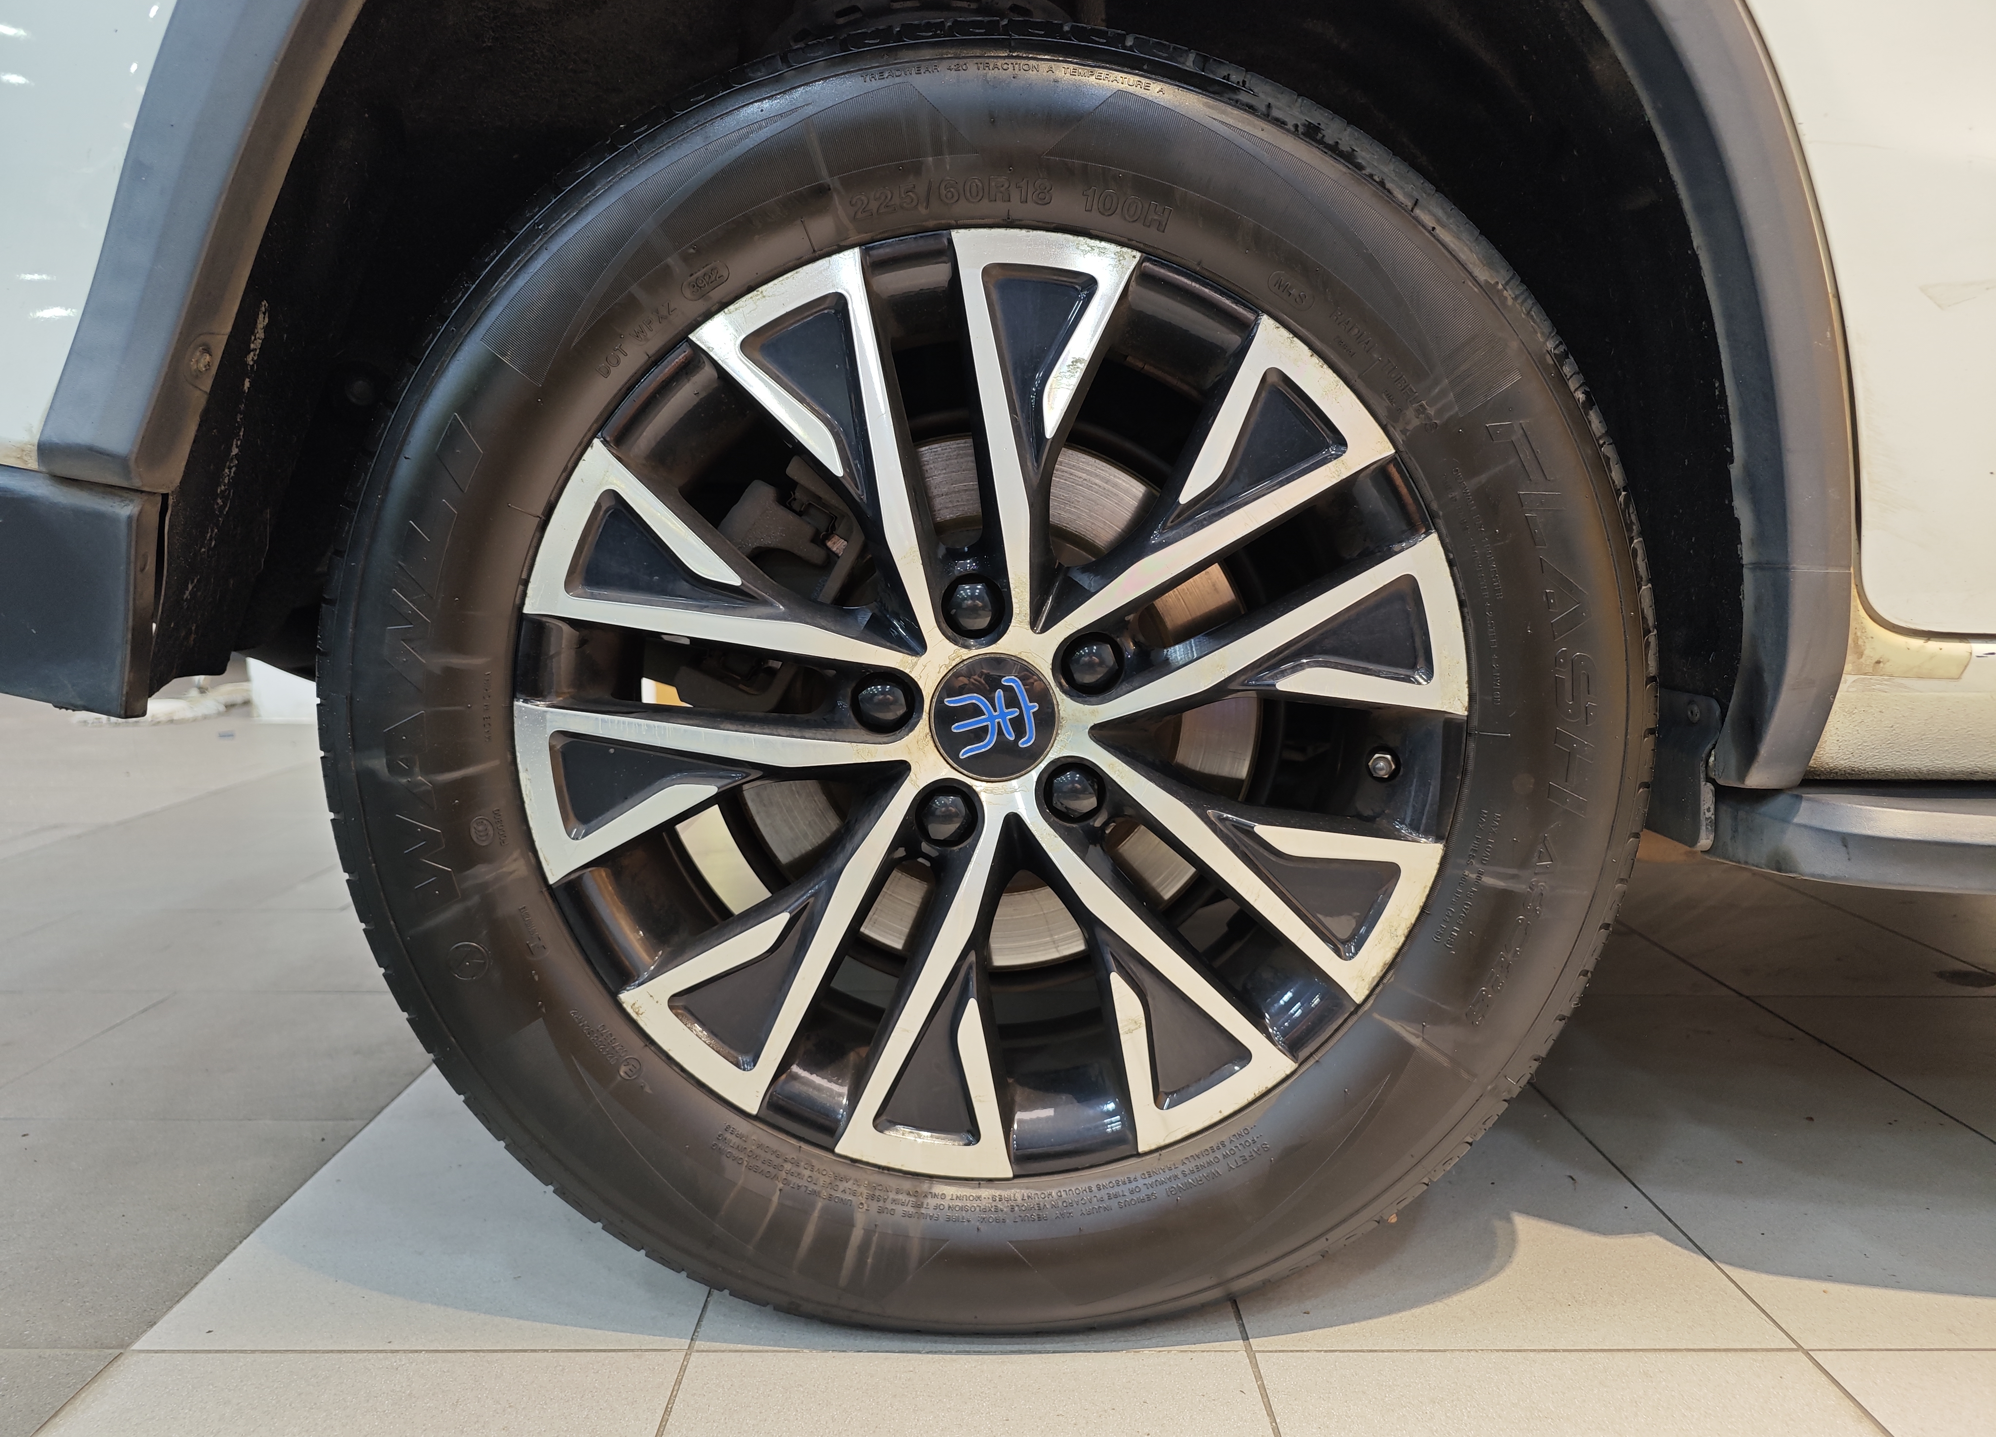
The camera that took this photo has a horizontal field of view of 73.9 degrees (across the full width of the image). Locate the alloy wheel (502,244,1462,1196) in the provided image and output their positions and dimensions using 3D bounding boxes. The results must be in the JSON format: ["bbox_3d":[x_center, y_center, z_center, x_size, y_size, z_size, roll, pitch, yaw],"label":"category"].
[{"bbox_3d":[-0.004,-0.009,0.781,0.492,0.492,0.190,0,6,-1],"label":"alloy wheel"}]

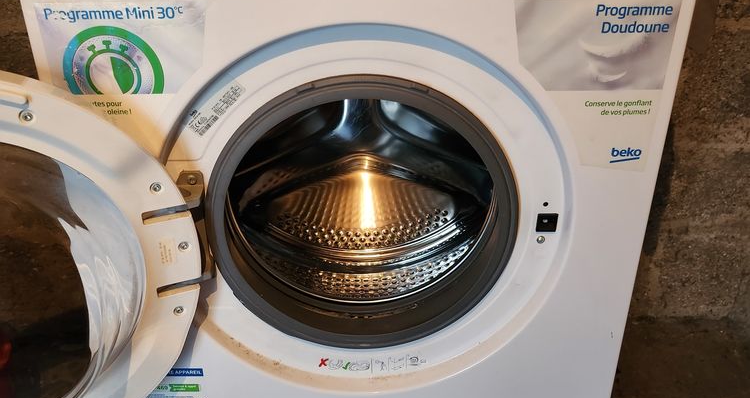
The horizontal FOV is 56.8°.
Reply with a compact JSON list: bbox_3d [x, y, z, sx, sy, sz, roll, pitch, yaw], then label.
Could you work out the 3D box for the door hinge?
[{"bbox_3d":[-0.185,0.033,0.704,0.038,0.132,0.032,-1,27,-1],"label":"door hinge"}]

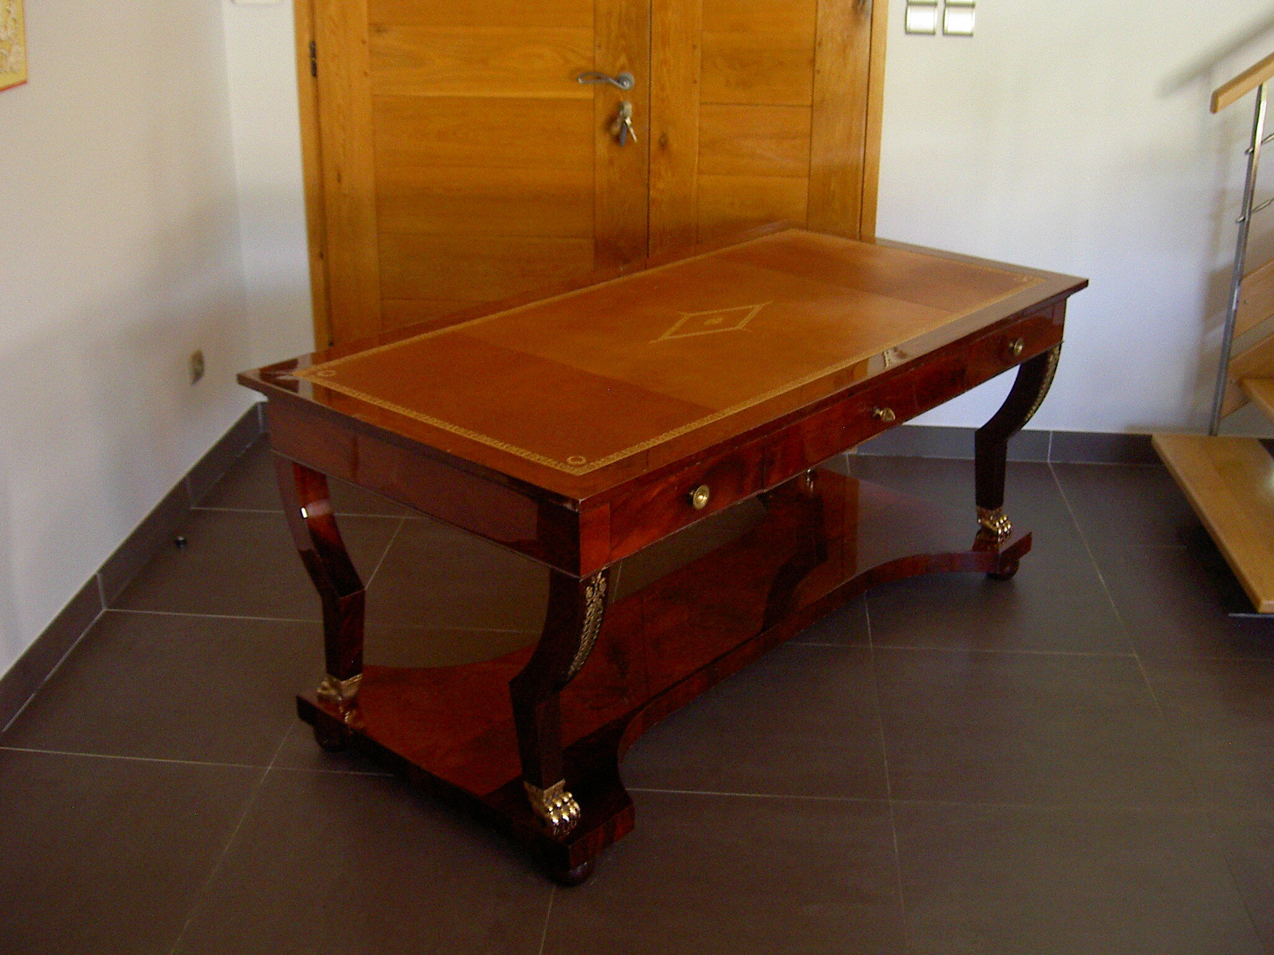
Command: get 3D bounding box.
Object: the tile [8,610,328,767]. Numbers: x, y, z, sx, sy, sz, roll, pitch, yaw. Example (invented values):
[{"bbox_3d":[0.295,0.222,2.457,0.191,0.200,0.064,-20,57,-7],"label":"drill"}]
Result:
[{"bbox_3d":[-0.990,0.448,3.082,0.600,0.010,0.600,2,23,4],"label":"tile"}]

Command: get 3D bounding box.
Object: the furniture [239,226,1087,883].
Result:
[{"bbox_3d":[0.156,0.034,3.065,0.843,0.773,1.700,19,29,37],"label":"furniture"}]

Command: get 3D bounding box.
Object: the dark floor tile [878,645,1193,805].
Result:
[{"bbox_3d":[0.803,0.514,2.942,0.600,0.010,0.600,2,23,4],"label":"dark floor tile"}]

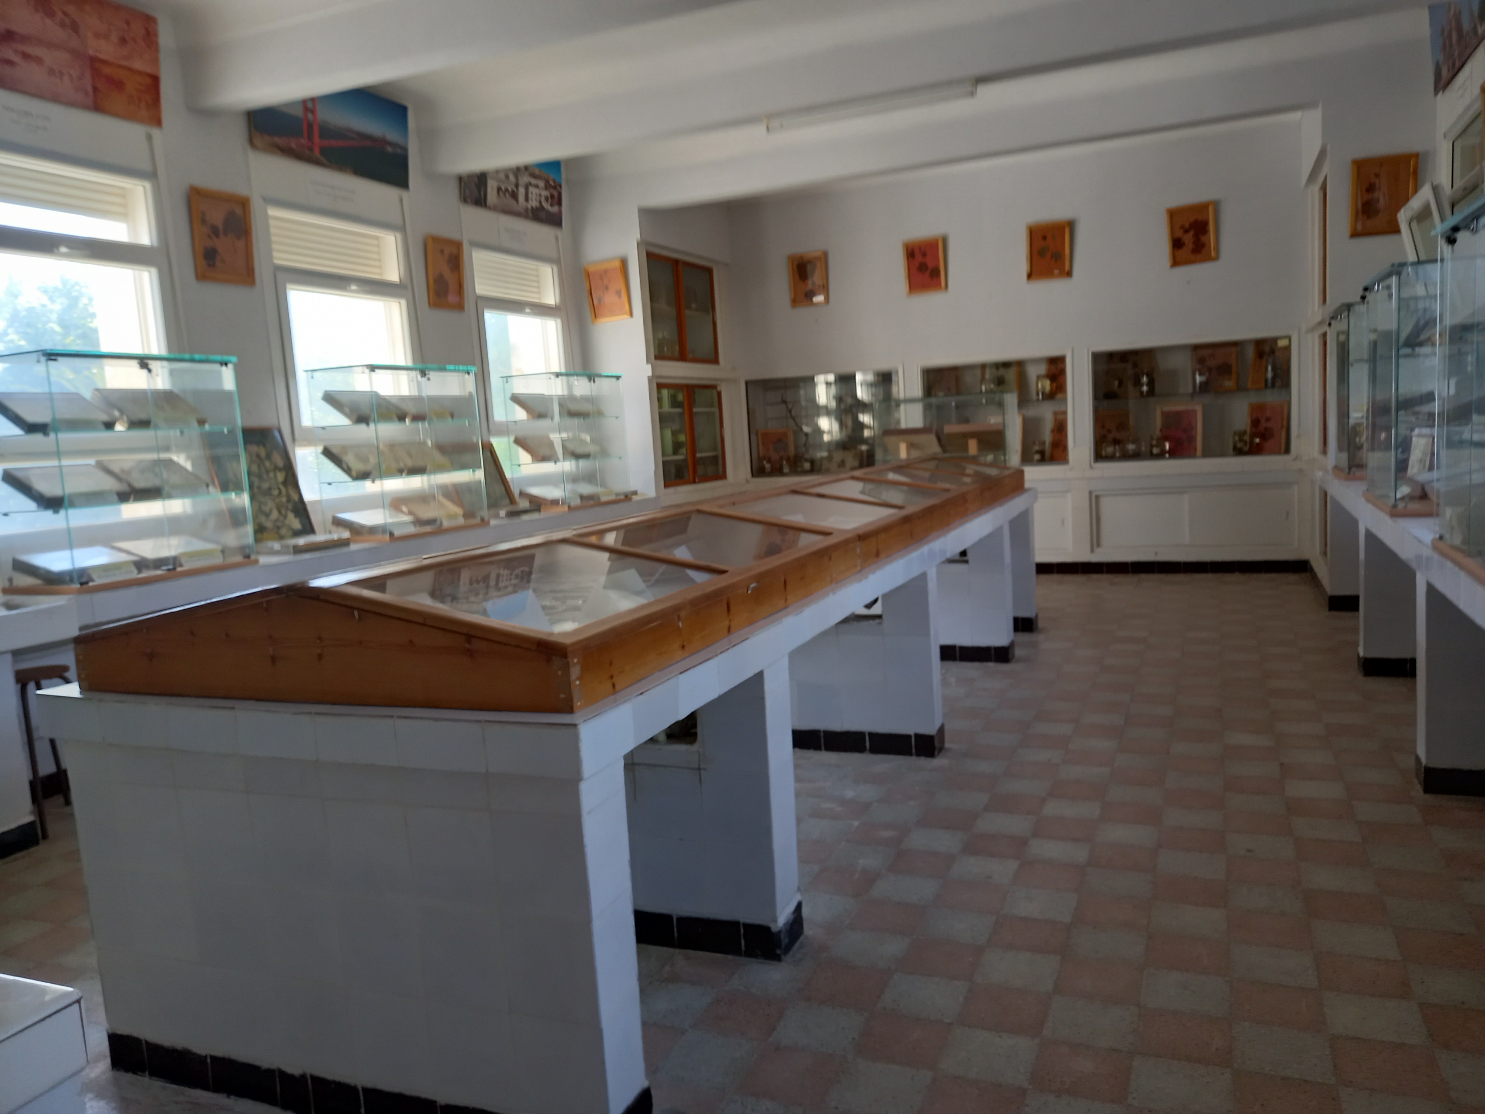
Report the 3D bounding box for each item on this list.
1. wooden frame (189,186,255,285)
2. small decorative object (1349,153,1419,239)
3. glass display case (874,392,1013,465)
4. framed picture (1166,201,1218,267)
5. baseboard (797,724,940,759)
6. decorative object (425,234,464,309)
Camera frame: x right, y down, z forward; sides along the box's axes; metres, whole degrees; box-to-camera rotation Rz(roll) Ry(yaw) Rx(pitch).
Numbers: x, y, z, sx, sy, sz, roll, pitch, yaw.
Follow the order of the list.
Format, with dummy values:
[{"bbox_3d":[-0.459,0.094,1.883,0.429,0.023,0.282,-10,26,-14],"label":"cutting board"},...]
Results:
[{"bbox_3d":[-2.714,-1.670,5.619,0.035,0.469,0.372,3,9,23],"label":"wooden frame"},{"bbox_3d":[3.953,-2.223,6.607,0.357,0.467,0.035,-1,7,24],"label":"small decorative object"},{"bbox_3d":[1.339,-0.723,7.005,0.840,0.620,0.460,-1,7,24],"label":"glass display case"},{"bbox_3d":[3.610,-2.583,8.600,0.358,0.461,0.035,-4,9,24],"label":"framed picture"},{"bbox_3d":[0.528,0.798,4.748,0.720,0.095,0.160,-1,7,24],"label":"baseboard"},{"bbox_3d":[-2.001,-1.912,7.251,0.035,0.473,0.371,3,9,23],"label":"decorative object"}]

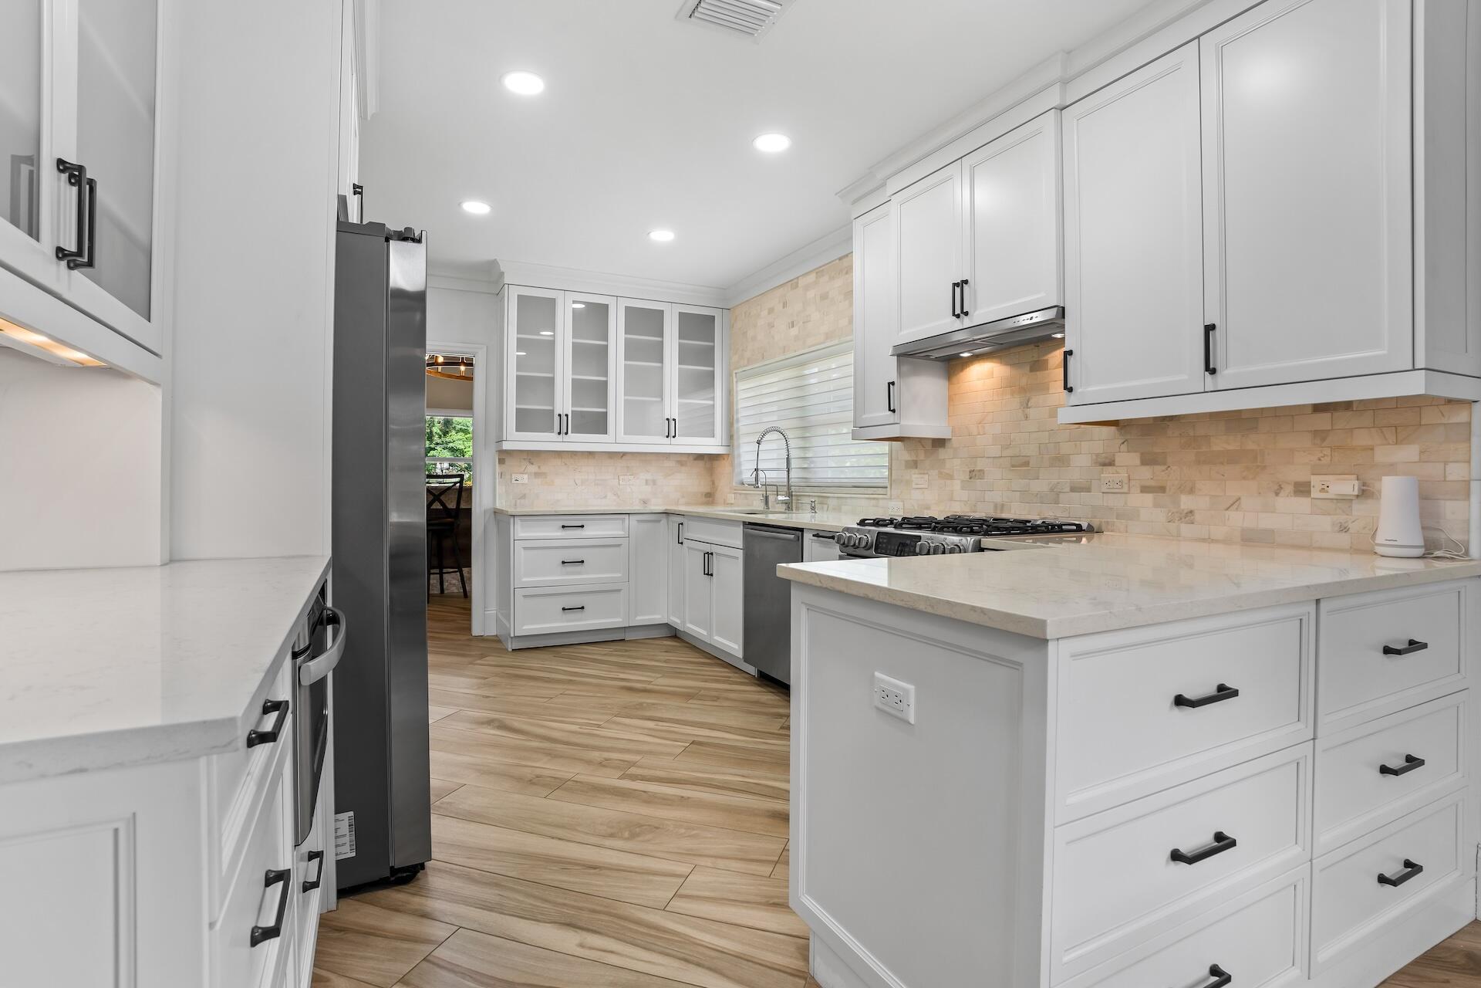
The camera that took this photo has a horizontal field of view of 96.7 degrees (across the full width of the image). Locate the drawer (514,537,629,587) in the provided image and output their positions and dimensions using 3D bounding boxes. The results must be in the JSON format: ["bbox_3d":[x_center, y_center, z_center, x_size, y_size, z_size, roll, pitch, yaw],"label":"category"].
[{"bbox_3d":[-1.237,0.462,4.693,0.775,0.316,0.466,0,1,-27],"label":"drawer"}]

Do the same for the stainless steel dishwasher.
[{"bbox_3d":[0.431,0.585,3.626,0.609,0.835,0.616,0,1,-27],"label":"stainless steel dishwasher"}]

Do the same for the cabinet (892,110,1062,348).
[{"bbox_3d":[1.067,-1.013,2.746,0.365,0.698,0.862,0,1,-27],"label":"cabinet"}]

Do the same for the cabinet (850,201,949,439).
[{"bbox_3d":[0.803,-0.833,3.289,0.330,1.128,0.360,0,1,-27],"label":"cabinet"}]

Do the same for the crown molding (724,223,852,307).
[{"bbox_3d":[0.338,-1.527,4.463,0.076,0.132,1.967,0,1,-27],"label":"crown molding"}]

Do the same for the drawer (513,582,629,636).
[{"bbox_3d":[-1.238,0.781,4.698,0.775,0.317,0.466,0,1,-27],"label":"drawer"}]

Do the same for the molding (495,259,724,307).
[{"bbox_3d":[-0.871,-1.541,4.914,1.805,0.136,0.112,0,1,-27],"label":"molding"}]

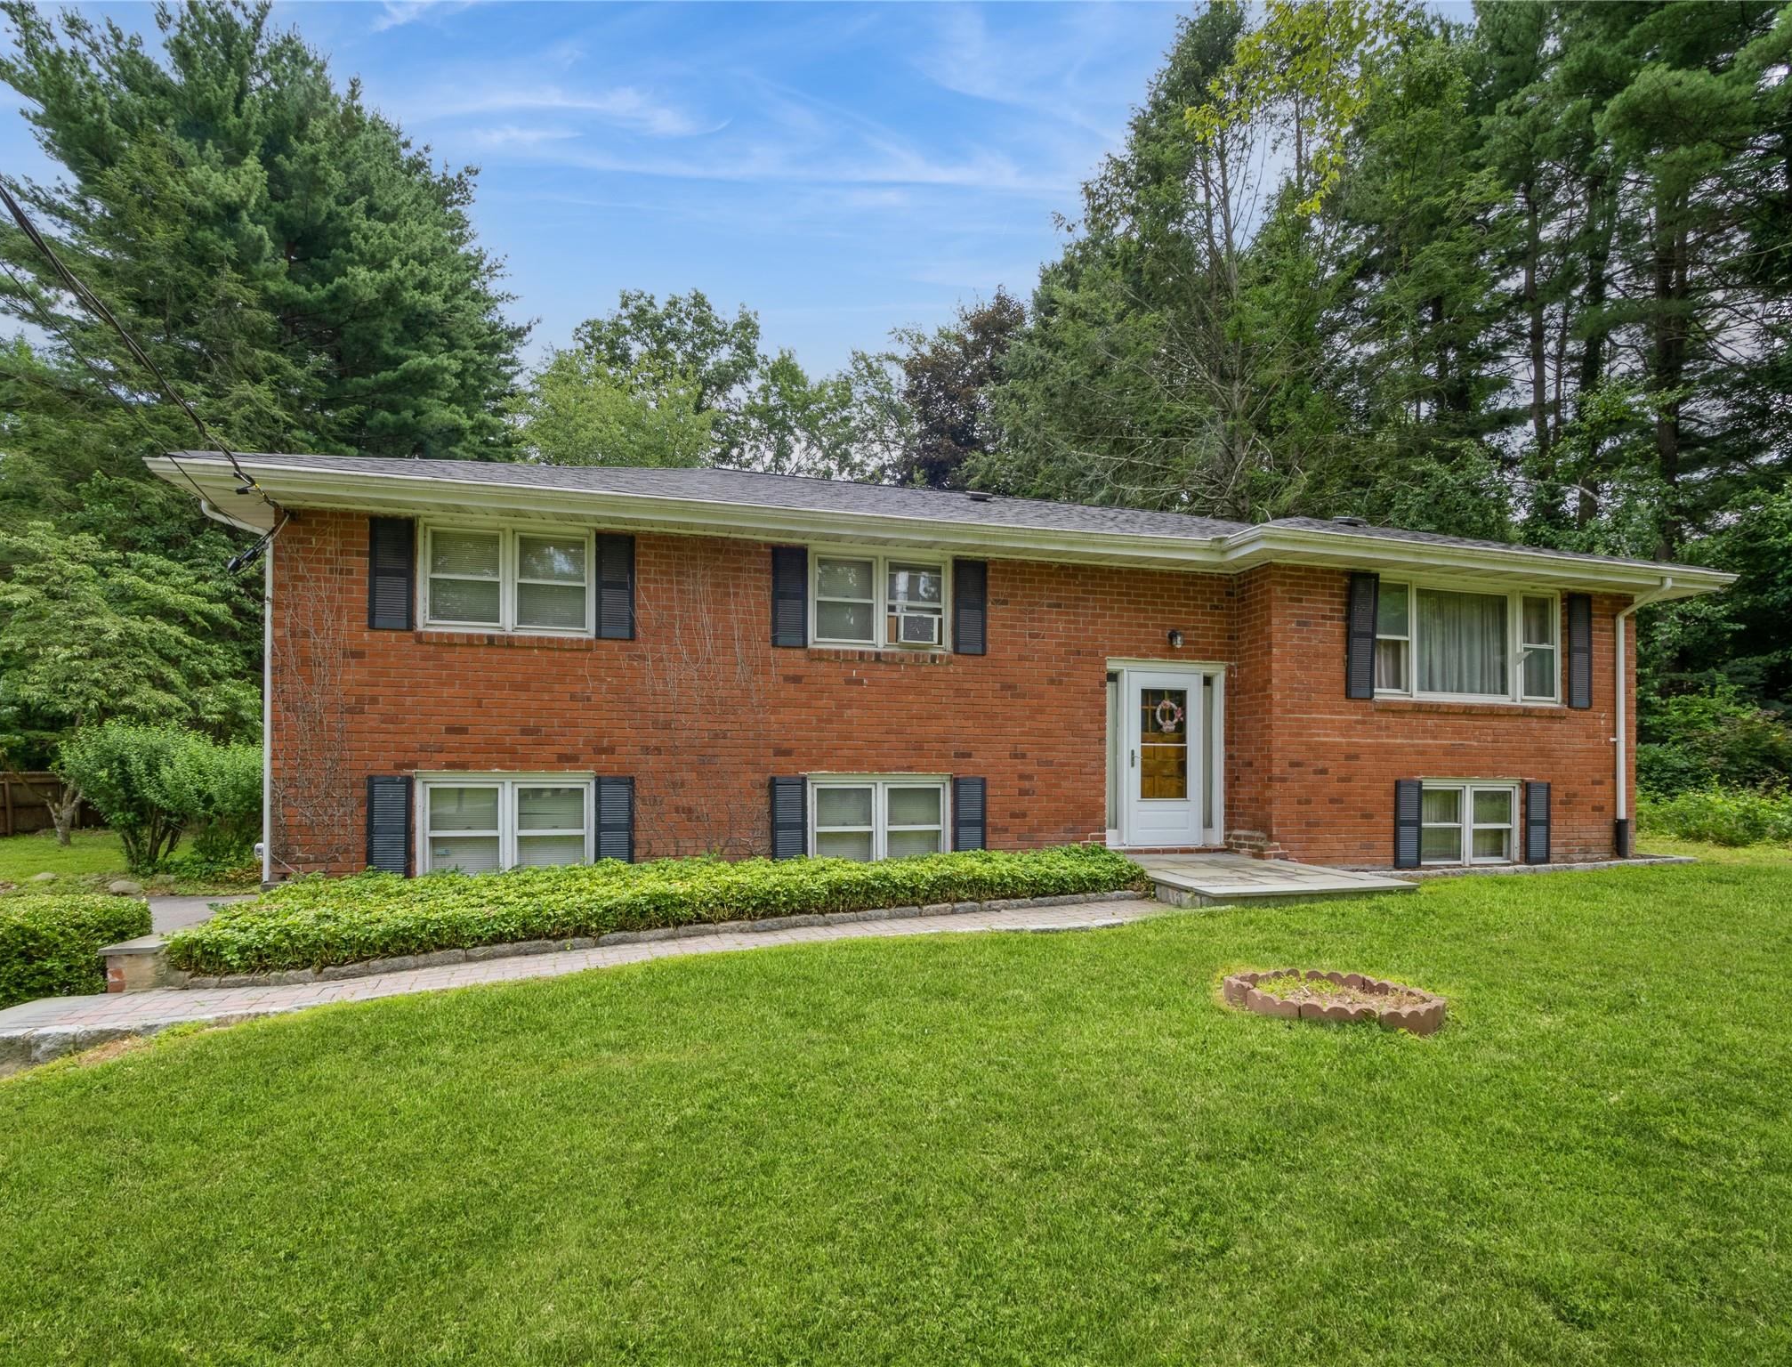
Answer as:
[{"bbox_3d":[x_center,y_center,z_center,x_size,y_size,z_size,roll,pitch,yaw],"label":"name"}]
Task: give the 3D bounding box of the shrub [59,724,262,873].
[{"bbox_3d":[-10.100,1.570,10.100,2.300,2.050,2.100,2,-4,-13],"label":"shrub"}]

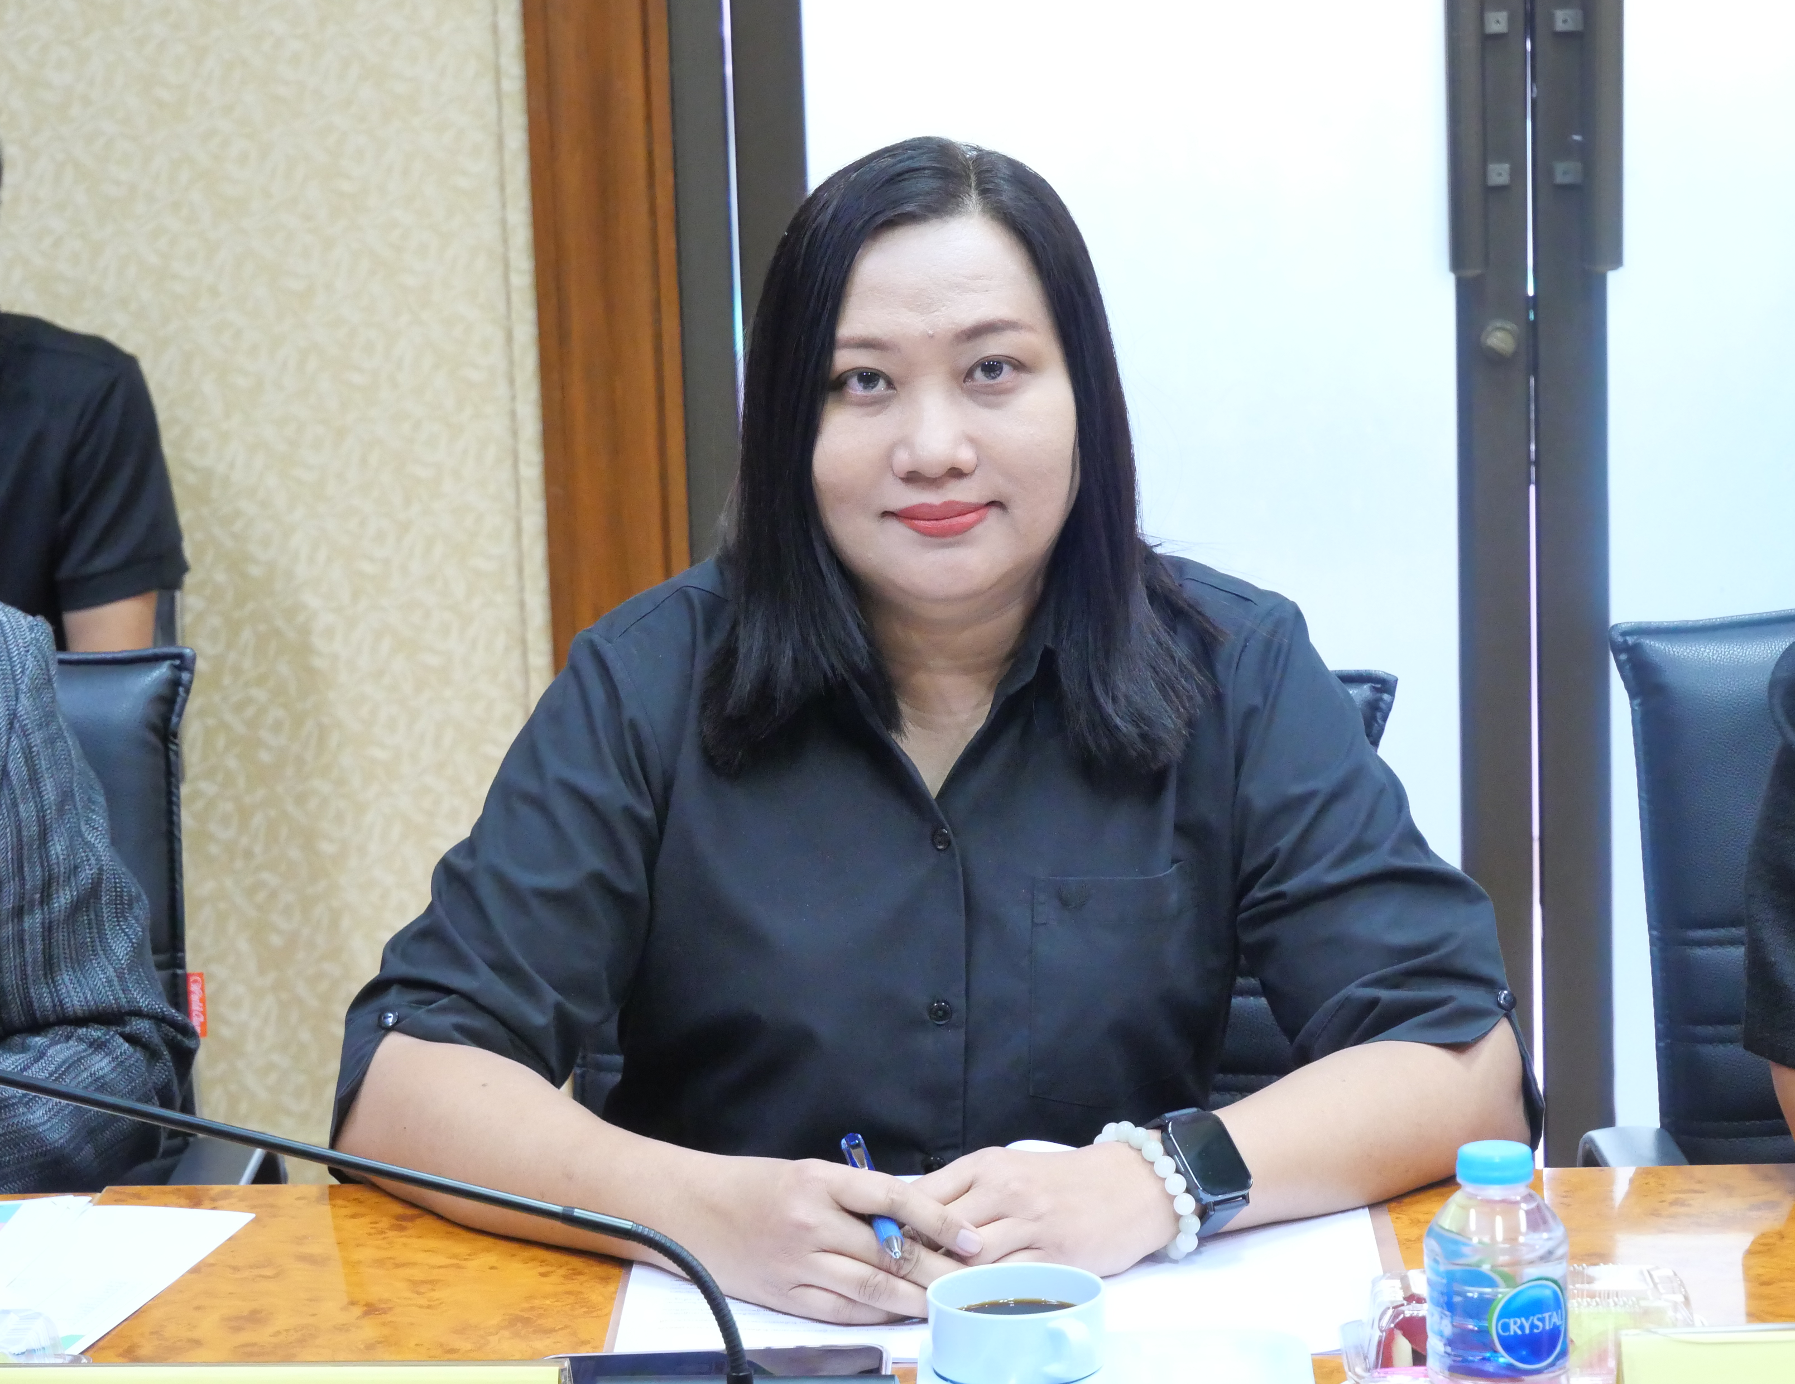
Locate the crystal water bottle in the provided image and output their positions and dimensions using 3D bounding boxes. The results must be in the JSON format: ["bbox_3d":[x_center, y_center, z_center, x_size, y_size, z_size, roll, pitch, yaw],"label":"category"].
[{"bbox_3d":[0.250,0.262,2.133,0.060,0.150,0.060,-2,11,0],"label":"crystal water bottle"}]

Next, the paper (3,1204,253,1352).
[{"bbox_3d":[-0.465,0.291,2.485,0.210,0.004,0.297,1,12,15],"label":"paper"}]

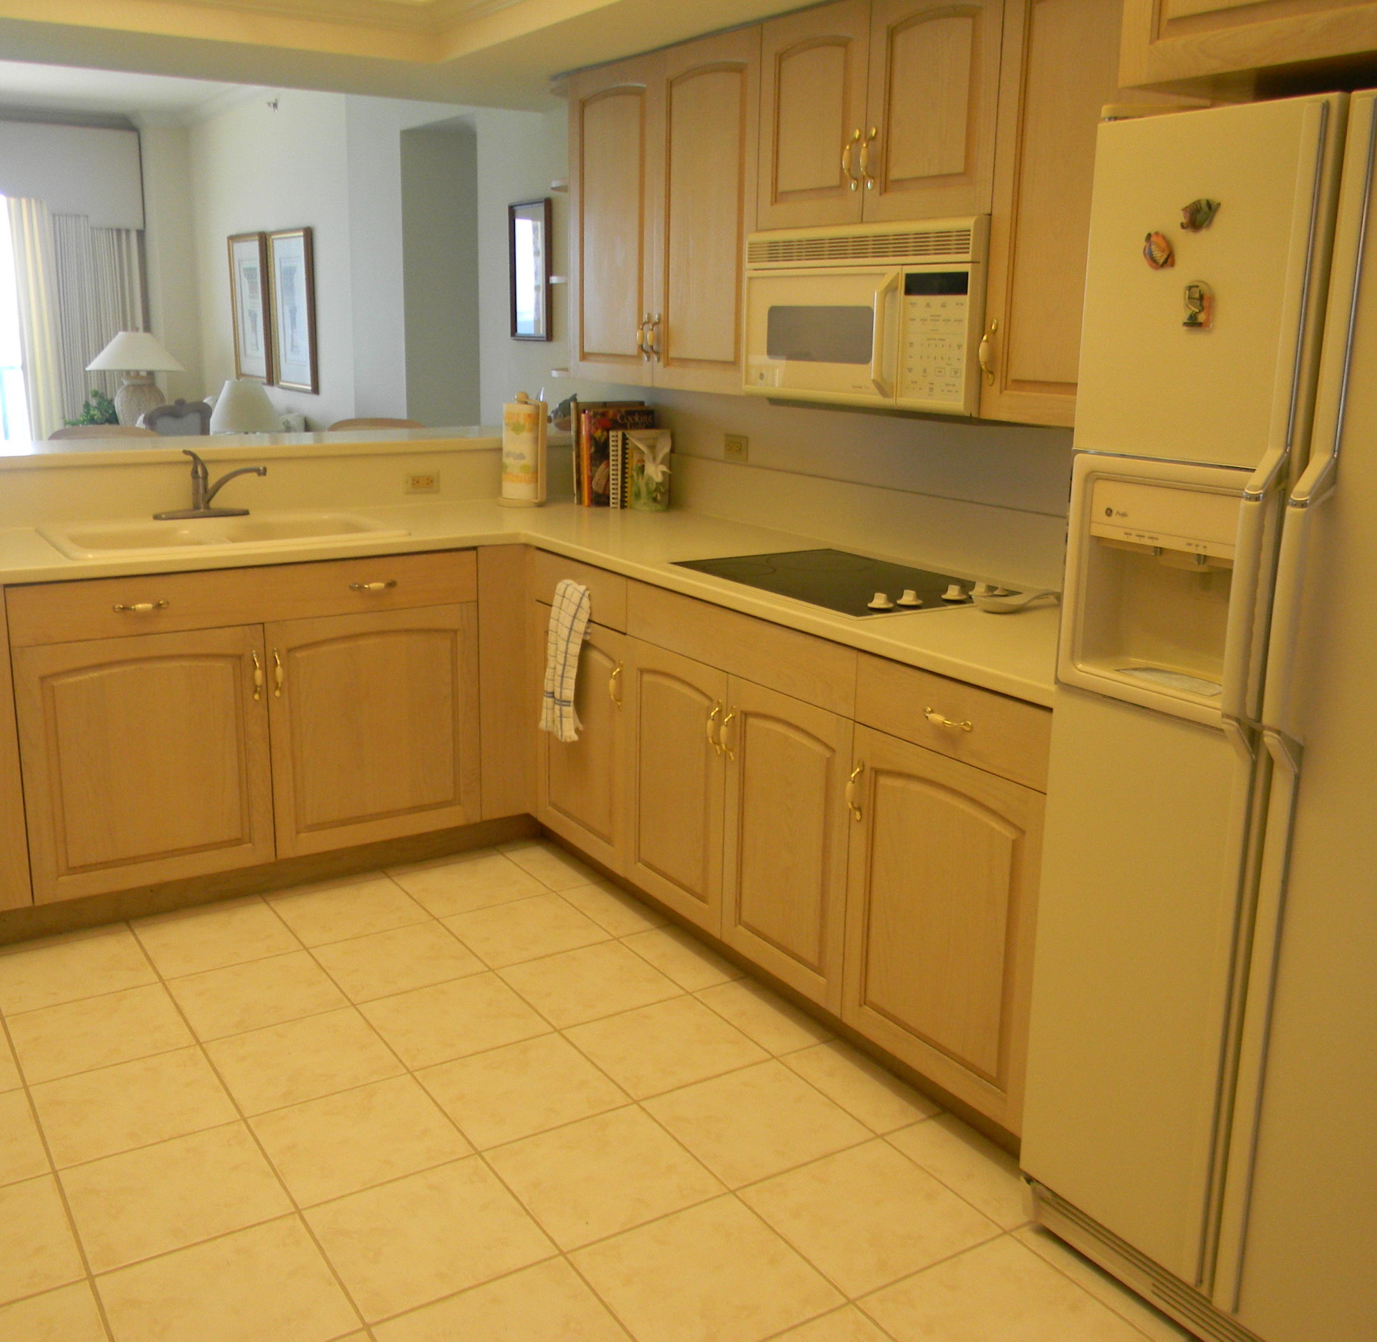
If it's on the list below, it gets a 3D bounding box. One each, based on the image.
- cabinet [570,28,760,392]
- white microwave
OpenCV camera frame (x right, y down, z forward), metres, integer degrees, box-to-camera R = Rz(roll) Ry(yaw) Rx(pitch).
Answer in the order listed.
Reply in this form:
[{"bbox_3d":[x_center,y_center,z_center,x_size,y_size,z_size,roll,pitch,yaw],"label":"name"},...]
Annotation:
[{"bbox_3d":[0.050,-1.175,3.827,0.326,0.820,0.942,-8,17,-31],"label":"cabinet"},{"bbox_3d":[0.477,-0.773,3.161,0.386,0.381,0.767,-8,17,-31],"label":"white microwave"}]

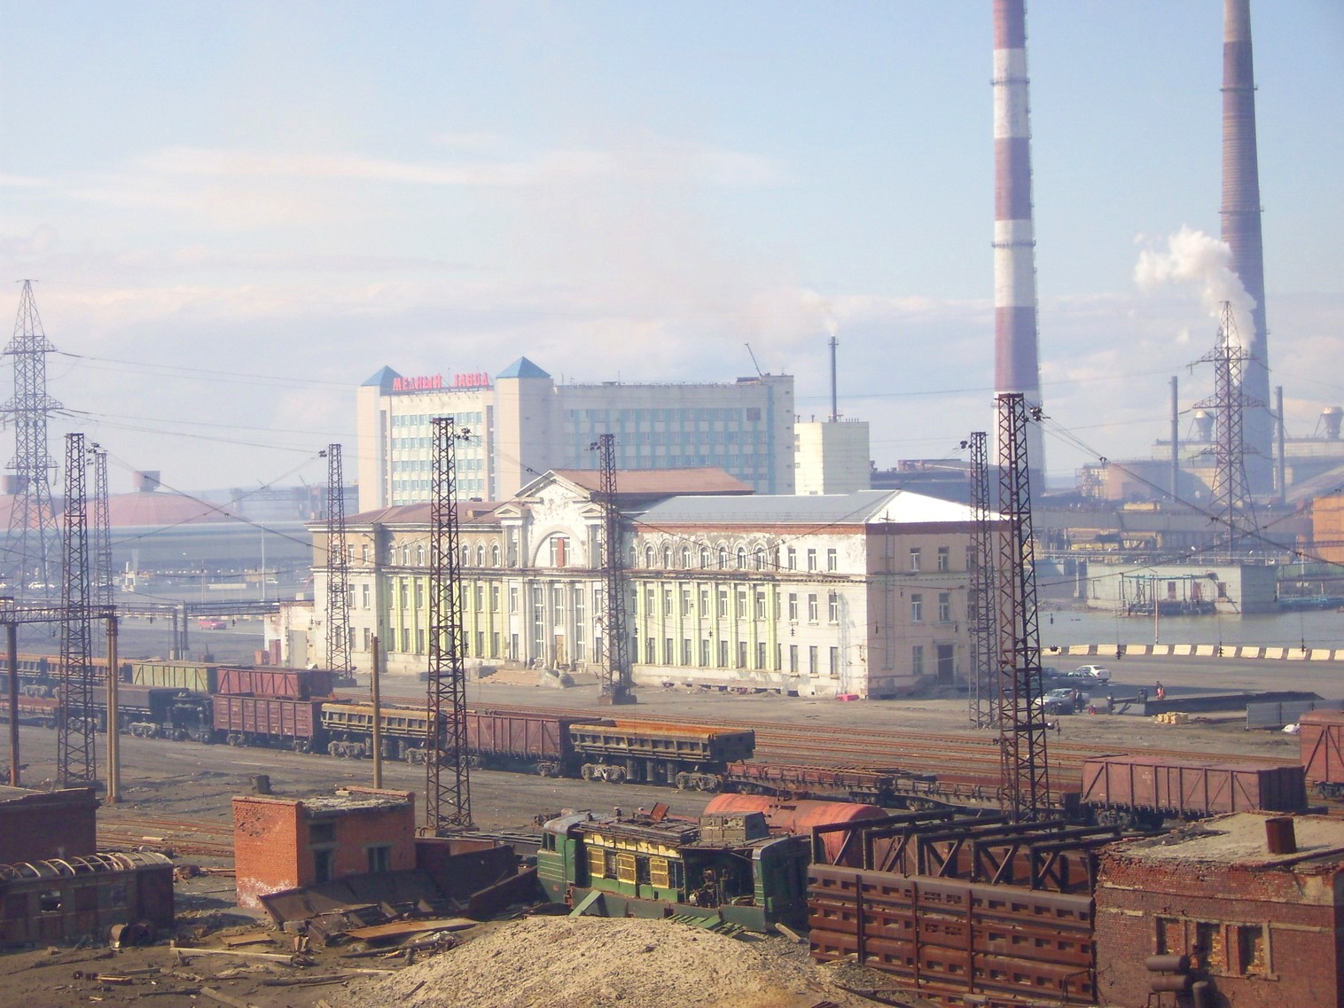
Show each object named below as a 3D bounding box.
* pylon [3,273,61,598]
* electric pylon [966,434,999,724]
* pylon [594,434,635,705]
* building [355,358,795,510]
[{"bbox_3d":[-73.740,-5.210,457.380,7.500,41.110,14.000,-1,1,-38],"label":"pylon"},{"bbox_3d":[21.160,5.090,270.300,1.900,20.000,1.150,-1,1,-35],"label":"electric pylon"},{"bbox_3d":[-4.460,4.930,308.160,2.200,20.800,1.700,-1,1,-35],"label":"pylon"},{"bbox_3d":[-17.150,-6.070,695.080,57.000,37.600,53.000,-1,1,-35],"label":"building"}]

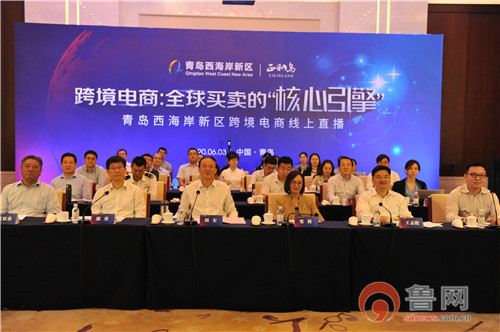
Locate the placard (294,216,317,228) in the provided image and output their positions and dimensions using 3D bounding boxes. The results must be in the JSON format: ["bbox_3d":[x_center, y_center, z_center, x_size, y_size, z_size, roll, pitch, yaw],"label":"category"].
[{"bbox_3d":[0.506,0.504,5.610,0.200,0.092,0.080,1,3,-3],"label":"placard"}]

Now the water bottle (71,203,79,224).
[{"bbox_3d":[-1.550,0.435,5.550,0.064,0.172,0.064,1,3,-3],"label":"water bottle"}]

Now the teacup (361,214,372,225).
[{"bbox_3d":[1.055,0.496,5.707,0.108,0.085,0.108,1,3,-1],"label":"teacup"}]

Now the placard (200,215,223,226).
[{"bbox_3d":[-0.338,0.482,5.539,0.200,0.093,0.080,1,3,-1],"label":"placard"}]

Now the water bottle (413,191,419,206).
[{"bbox_3d":[1.997,0.395,7.490,0.063,0.172,0.063,1,3,-3],"label":"water bottle"}]

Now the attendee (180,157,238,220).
[{"bbox_3d":[-0.424,0.591,6.085,0.570,1.335,0.760,1,3,-1],"label":"attendee"}]

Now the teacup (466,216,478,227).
[{"bbox_3d":[2.062,0.500,5.790,0.095,0.105,0.090,1,3,-3],"label":"teacup"}]

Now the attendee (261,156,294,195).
[{"bbox_3d":[0.391,0.537,7.750,0.520,1.292,0.780,1,3,0],"label":"attendee"}]

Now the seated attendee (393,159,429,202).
[{"bbox_3d":[2.006,0.568,7.800,0.500,1.265,0.750,1,3,3],"label":"seated attendee"}]

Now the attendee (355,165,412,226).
[{"bbox_3d":[1.300,0.635,6.080,0.550,1.278,0.780,1,3,-1],"label":"attendee"}]

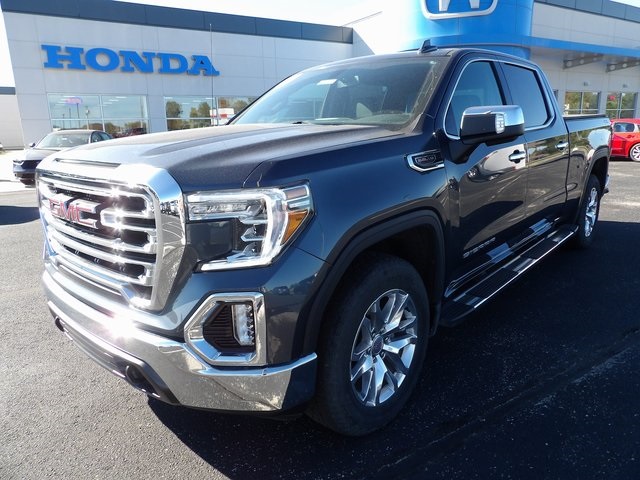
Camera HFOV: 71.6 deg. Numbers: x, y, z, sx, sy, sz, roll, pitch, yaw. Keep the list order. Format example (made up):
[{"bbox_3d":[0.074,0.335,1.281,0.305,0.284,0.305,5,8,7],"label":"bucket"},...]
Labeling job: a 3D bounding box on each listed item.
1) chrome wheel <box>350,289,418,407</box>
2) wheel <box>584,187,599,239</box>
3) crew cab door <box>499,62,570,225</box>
[{"bbox_3d":[0.242,0.481,2.086,0.200,0.540,0.540,9,18,42],"label":"chrome wheel"},{"bbox_3d":[2.817,-0.299,4.770,0.200,0.540,0.540,9,18,42],"label":"wheel"},{"bbox_3d":[1.667,-0.750,3.469,0.290,1.230,1.050,9,18,42],"label":"crew cab door"}]

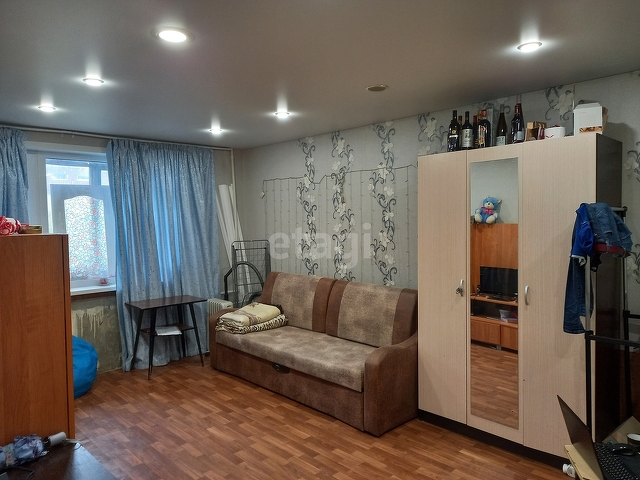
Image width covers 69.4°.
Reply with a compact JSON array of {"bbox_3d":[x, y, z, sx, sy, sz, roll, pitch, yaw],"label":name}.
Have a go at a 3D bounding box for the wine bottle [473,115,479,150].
[{"bbox_3d":[1.126,-0.761,3.336,0.075,0.274,0.075,0,2,19],"label":"wine bottle"}]

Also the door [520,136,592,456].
[{"bbox_3d":[1.448,0.359,2.808,0.022,1.931,0.411,-3,3,-44],"label":"door"}]

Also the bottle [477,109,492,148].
[{"bbox_3d":[1.129,-0.753,3.168,0.083,0.271,0.083,-1,2,0],"label":"bottle"}]

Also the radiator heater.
[{"bbox_3d":[-1.144,1.020,5.279,0.160,0.650,0.420,-3,3,-44],"label":"radiator heater"}]

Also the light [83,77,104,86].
[{"bbox_3d":[-1.479,-1.026,3.022,0.116,0.025,0.116,-3,3,-44],"label":"light"}]

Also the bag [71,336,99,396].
[{"bbox_3d":[-2.382,1.104,4.093,0.740,0.610,0.740,-3,3,-44],"label":"bag"}]

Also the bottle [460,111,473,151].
[{"bbox_3d":[1.043,-0.763,3.263,0.080,0.286,0.080,0,2,18],"label":"bottle"}]

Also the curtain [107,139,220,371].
[{"bbox_3d":[-1.673,0.160,5.135,1.242,2.375,0.160,-3,3,-44],"label":"curtain"}]

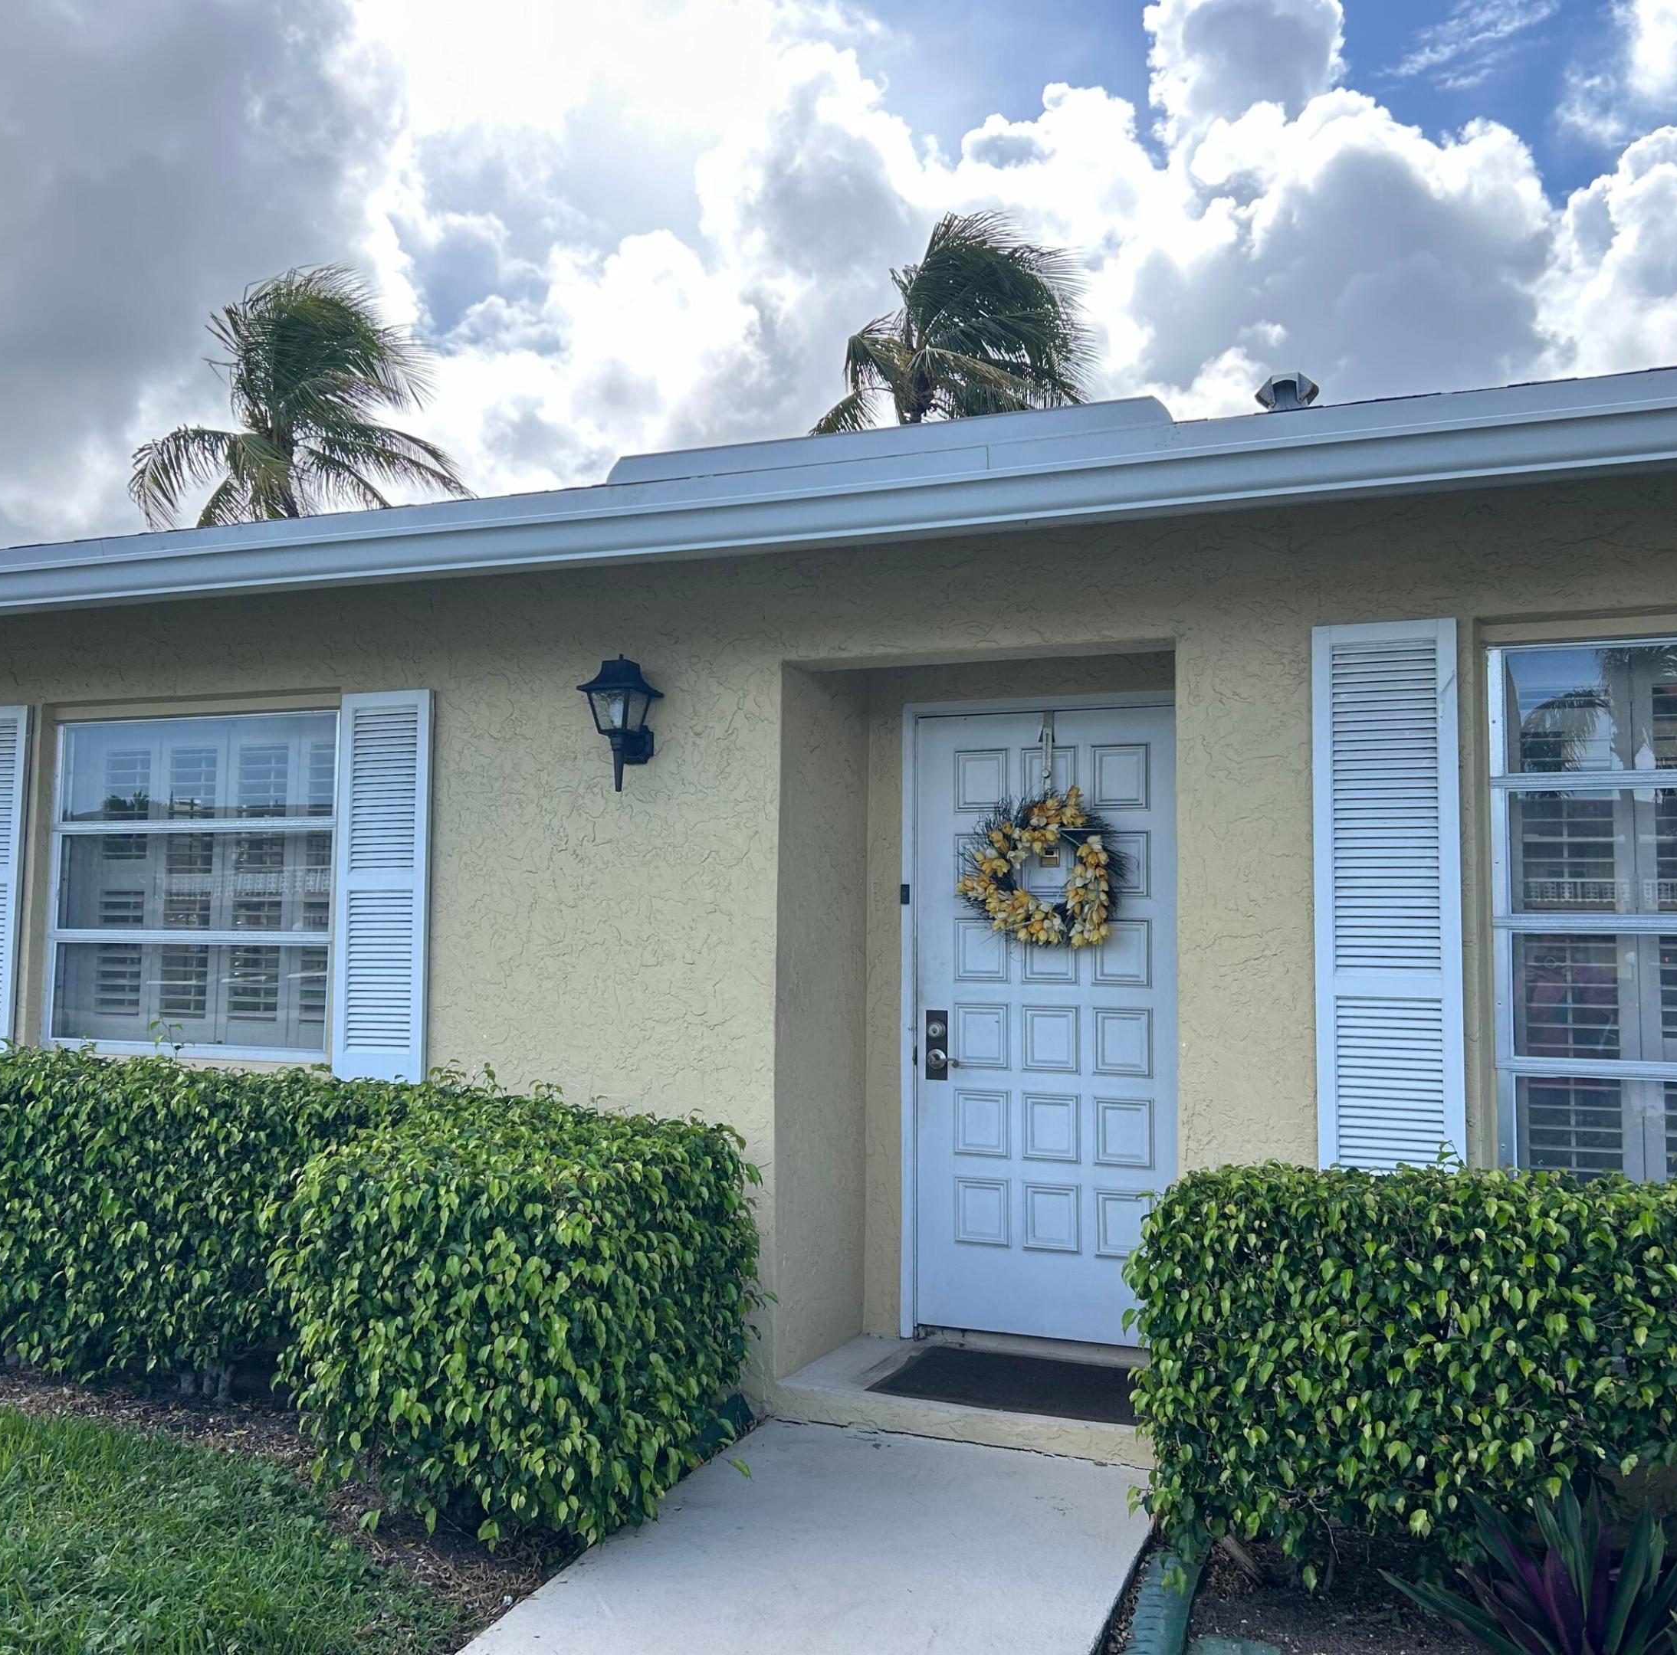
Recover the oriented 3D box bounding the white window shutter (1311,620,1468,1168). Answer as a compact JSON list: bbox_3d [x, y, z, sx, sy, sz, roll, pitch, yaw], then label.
[{"bbox_3d":[1.427,0.239,4.307,0.357,1.550,0.035,-1,-4,22],"label":"white window shutter"}]

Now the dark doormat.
[{"bbox_3d":[0.590,1.628,4.880,0.880,0.015,0.560,-1,-4,22],"label":"dark doormat"}]

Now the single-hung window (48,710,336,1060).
[{"bbox_3d":[-2.324,0.206,5.940,1.290,1.202,0.080,-1,-4,22],"label":"single-hung window"}]

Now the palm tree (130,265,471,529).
[{"bbox_3d":[-7.832,-2.540,23.767,4.700,10.829,4.700,2,-4,-18],"label":"palm tree"}]

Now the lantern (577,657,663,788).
[{"bbox_3d":[-0.663,-0.317,5.094,0.200,0.420,0.230,-1,-4,22],"label":"lantern"}]

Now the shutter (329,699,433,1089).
[{"bbox_3d":[-1.526,0.209,5.518,0.355,1.322,0.035,-1,-4,22],"label":"shutter"}]

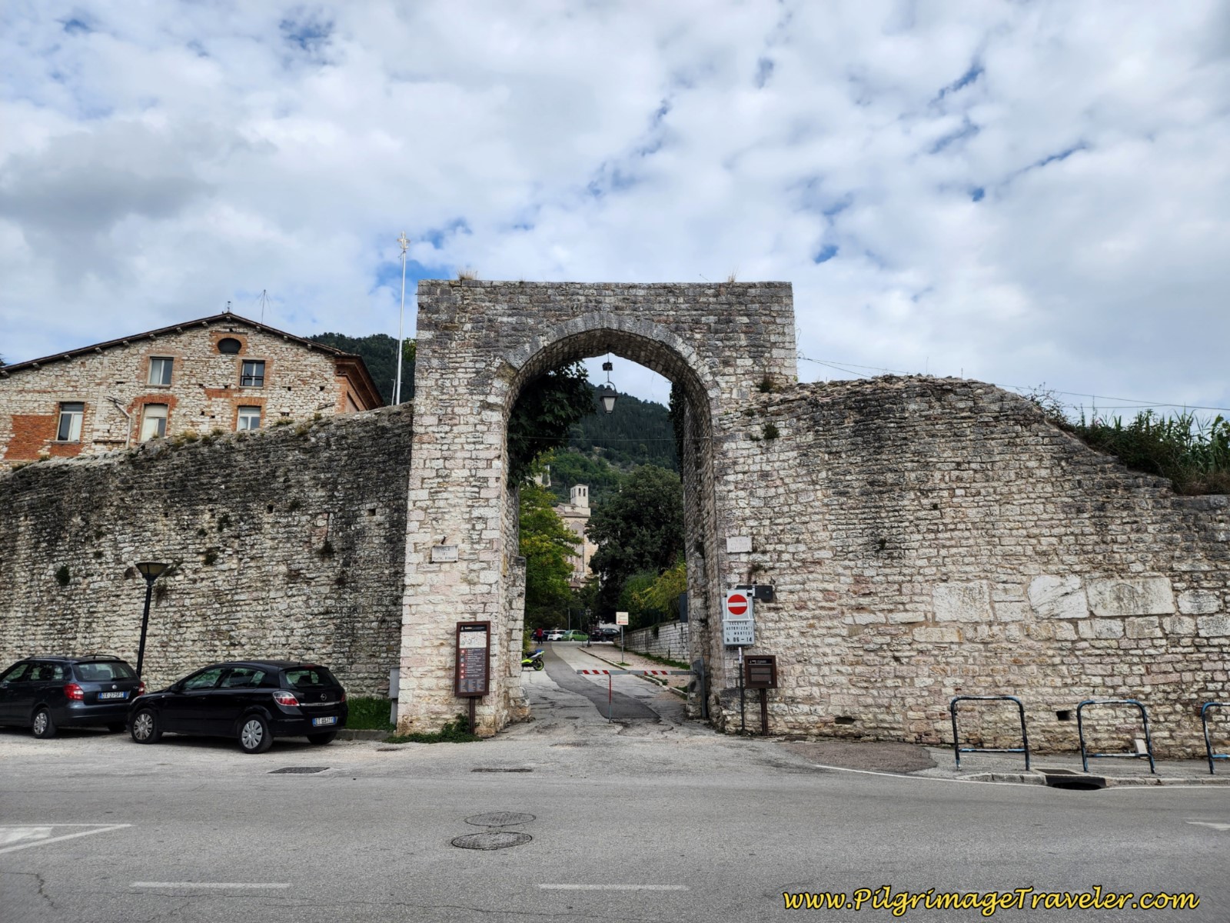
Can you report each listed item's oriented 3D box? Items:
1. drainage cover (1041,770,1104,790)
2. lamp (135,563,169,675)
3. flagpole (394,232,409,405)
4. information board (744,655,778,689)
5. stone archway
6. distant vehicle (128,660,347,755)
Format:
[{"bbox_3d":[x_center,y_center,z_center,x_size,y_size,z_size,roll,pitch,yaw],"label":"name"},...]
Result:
[{"bbox_3d":[5.788,4.066,10.457,0.740,0.150,0.550,0,-13,0],"label":"drainage cover"},{"bbox_3d":[-11.040,4.183,19.047,0.660,3.678,0.660,0,-13,0],"label":"lamp"},{"bbox_3d":[-6.444,-0.426,23.700,0.280,13.648,0.280,0,-13,0],"label":"flagpole"},{"bbox_3d":[2.943,4.248,16.467,0.658,0.638,0.100,0,-13,-1],"label":"information board"},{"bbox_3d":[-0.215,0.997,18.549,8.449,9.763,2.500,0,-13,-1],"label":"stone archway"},{"bbox_3d":[-7.050,4.511,15.252,4.250,1.460,1.790,-6,-14,23],"label":"distant vehicle"}]

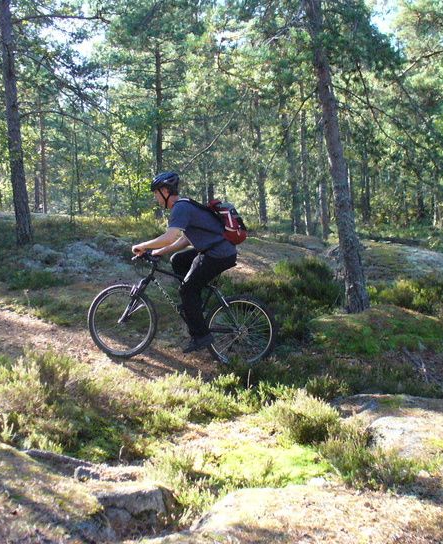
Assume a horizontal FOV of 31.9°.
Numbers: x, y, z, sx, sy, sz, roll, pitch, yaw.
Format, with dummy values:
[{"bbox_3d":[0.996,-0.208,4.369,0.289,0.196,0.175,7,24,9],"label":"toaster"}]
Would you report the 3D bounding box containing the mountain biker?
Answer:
[{"bbox_3d":[-0.345,-0.095,7.030,0.930,1.620,0.520,-2,5,8],"label":"mountain biker"}]

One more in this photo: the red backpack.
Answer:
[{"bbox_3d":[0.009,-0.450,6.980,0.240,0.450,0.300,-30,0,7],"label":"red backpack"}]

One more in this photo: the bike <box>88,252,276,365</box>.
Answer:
[{"bbox_3d":[-0.364,0.332,7.050,1.680,0.980,0.600,4,5,7],"label":"bike"}]

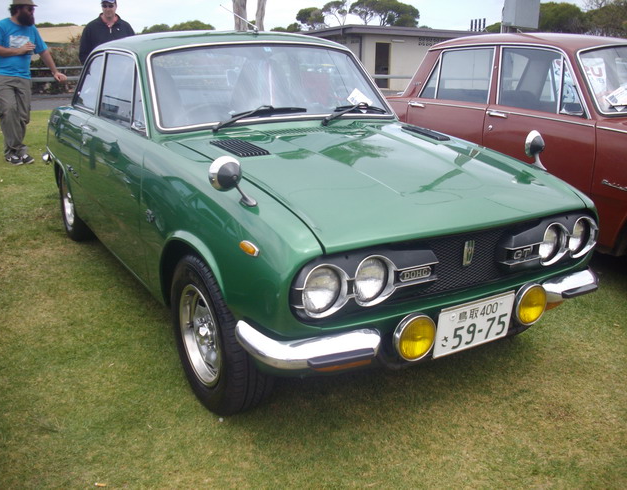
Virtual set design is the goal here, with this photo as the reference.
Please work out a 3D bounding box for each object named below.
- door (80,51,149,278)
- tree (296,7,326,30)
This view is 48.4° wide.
[{"bbox_3d":[-0.918,-0.421,3.346,0.190,0.950,1.080,-10,20,-29],"label":"door"},{"bbox_3d":[-0.310,-21.450,72.000,3.100,6.000,3.100,1,16,0],"label":"tree"}]

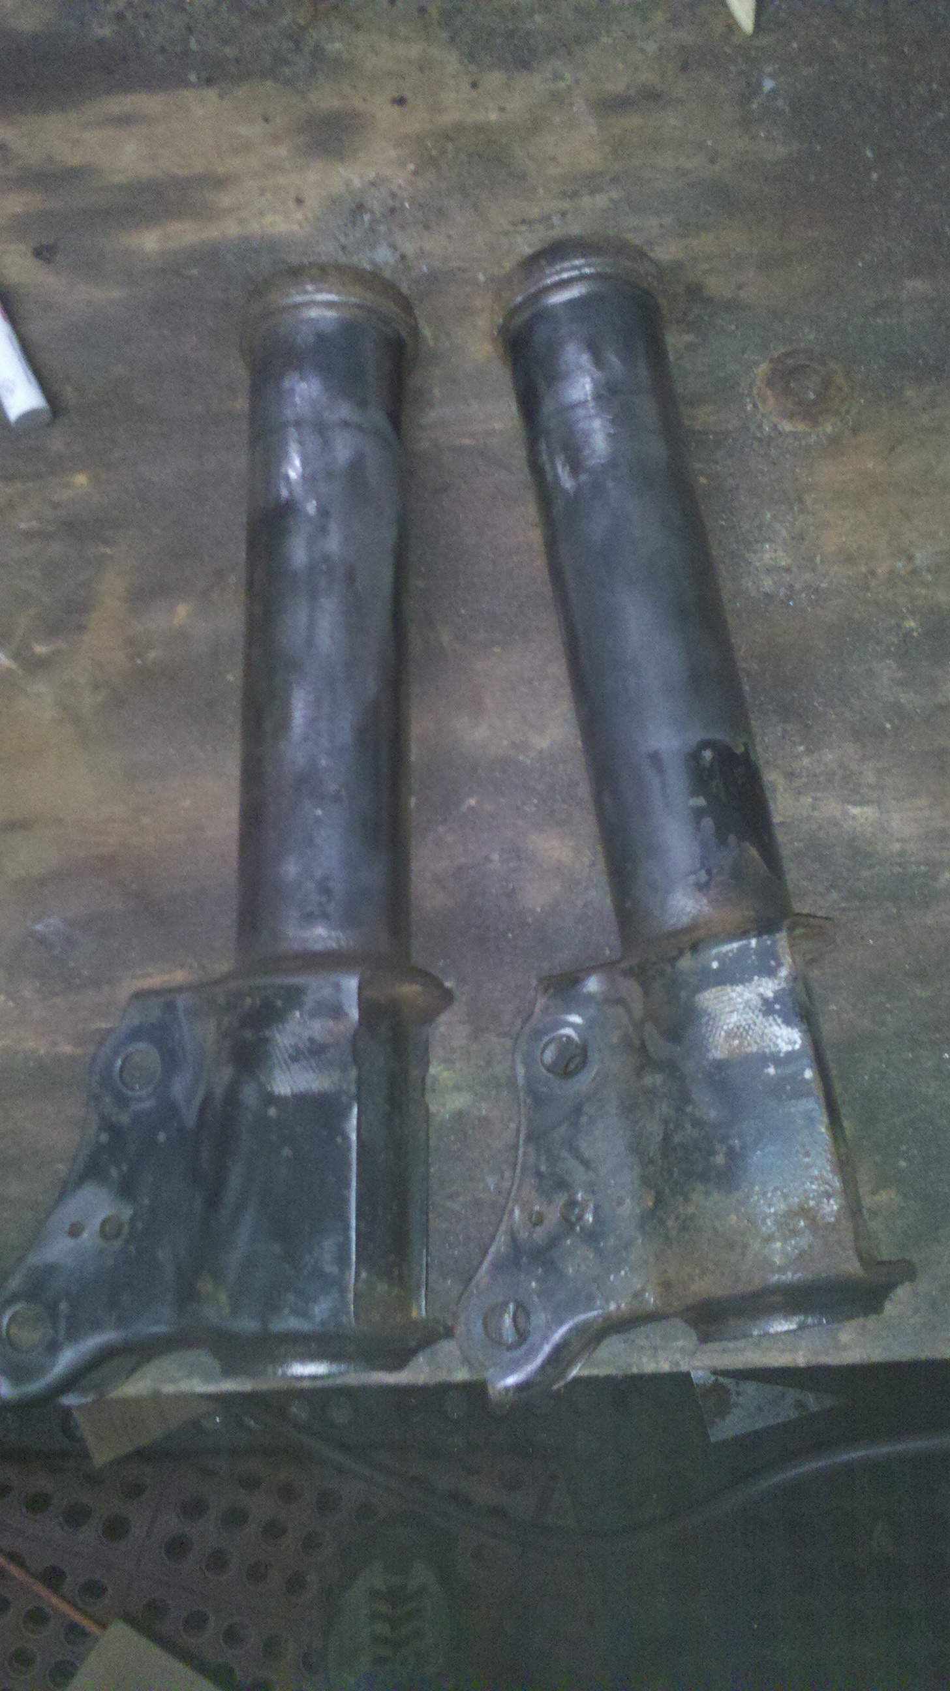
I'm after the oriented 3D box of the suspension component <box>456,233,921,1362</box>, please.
[{"bbox_3d":[0.036,-0.020,0.417,0.125,0.063,0.341,-12,73,9],"label":"suspension component"}]

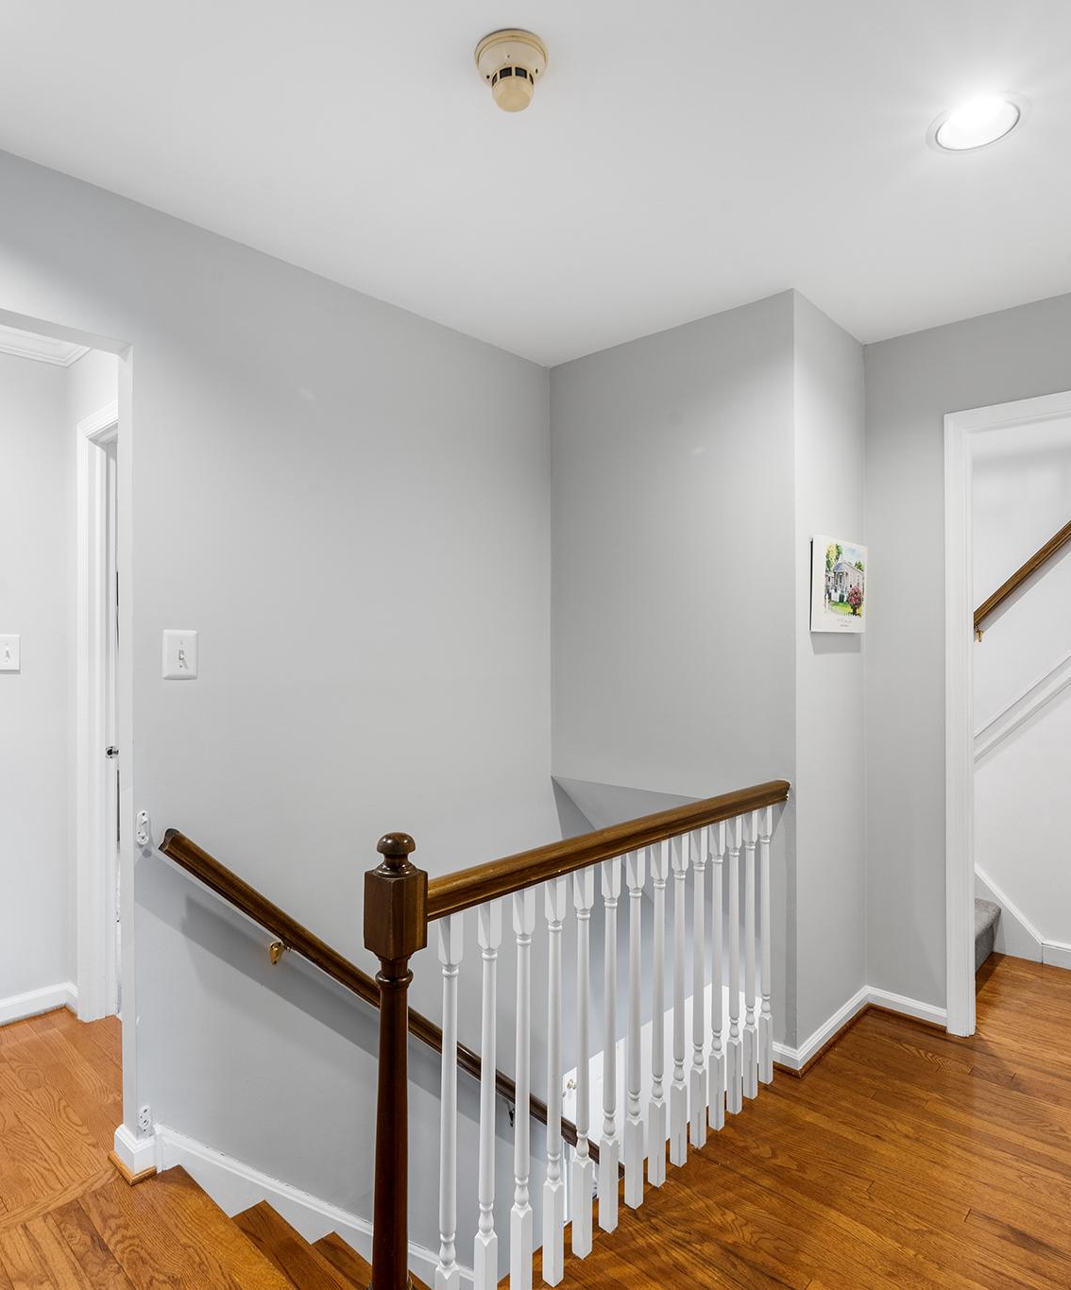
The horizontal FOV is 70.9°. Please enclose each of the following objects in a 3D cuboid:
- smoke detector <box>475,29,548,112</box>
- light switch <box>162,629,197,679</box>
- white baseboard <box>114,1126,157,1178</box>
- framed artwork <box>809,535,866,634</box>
[{"bbox_3d":[-0.044,-1.068,1.423,0.132,0.090,0.132,0,0,-2],"label":"smoke detector"},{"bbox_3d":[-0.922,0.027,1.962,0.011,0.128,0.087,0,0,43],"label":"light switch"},{"bbox_3d":[-1.026,1.280,1.925,0.130,0.084,0.068,0,0,43],"label":"white baseboard"},{"bbox_3d":[1.040,-0.198,2.574,0.020,0.314,0.460,0,0,43],"label":"framed artwork"}]

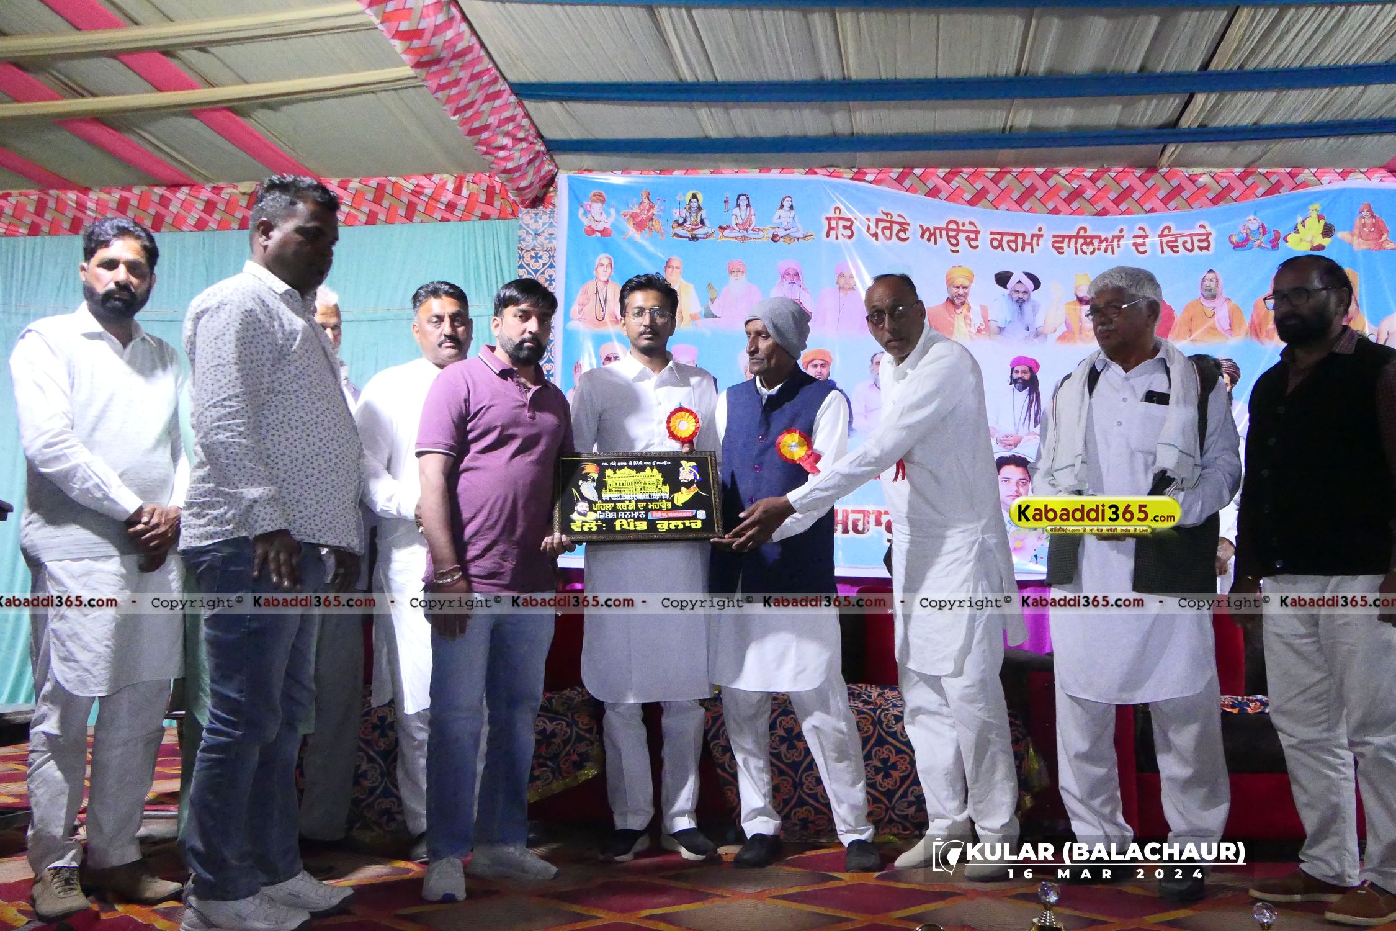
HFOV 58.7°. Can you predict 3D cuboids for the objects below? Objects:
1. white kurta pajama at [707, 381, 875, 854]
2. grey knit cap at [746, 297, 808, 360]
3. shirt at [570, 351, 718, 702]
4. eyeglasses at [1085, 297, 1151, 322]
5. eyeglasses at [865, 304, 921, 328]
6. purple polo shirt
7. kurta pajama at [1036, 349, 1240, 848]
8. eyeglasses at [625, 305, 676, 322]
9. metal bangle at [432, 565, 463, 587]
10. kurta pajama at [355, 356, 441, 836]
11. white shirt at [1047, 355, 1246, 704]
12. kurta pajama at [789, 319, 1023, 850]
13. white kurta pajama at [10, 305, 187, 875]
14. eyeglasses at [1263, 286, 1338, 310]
[{"bbox_3d":[0.281,0.430,3.695,0.480,1.379,0.380,-3,-7,25],"label":"white kurta pajama"},{"bbox_3d":[0.249,-0.424,3.800,0.220,0.190,0.180,-13,5,-37],"label":"grey knit cap"},{"bbox_3d":[-0.160,0.165,3.684,0.460,1.055,0.340,0,-6,-3],"label":"shirt"},{"bbox_3d":[1.173,-0.421,3.425,0.142,0.044,0.140,-16,4,-23],"label":"eyeglasses"},{"bbox_3d":[0.577,-0.439,3.635,0.138,0.042,0.140,-10,9,27],"label":"eyeglasses"},{"bbox_3d":[-0.553,0.005,3.409,0.460,0.688,0.340,4,-7,-33],"label":"purple polo shirt"},{"bbox_3d":[1.202,0.351,3.382,0.560,1.367,0.420,-4,-7,32],"label":"kurta pajama"},{"bbox_3d":[-0.142,-0.458,3.836,0.138,0.042,0.140,2,1,7],"label":"eyeglasses"},{"bbox_3d":[-0.682,0.299,3.380,0.076,0.028,0.068,-13,13,15],"label":"metal bangle"},{"bbox_3d":[-0.794,0.376,3.741,0.500,1.455,0.380,4,-7,-33],"label":"kurta pajama"},{"bbox_3d":[1.216,0.159,3.403,0.560,0.960,0.420,-4,-7,32],"label":"white shirt"},{"bbox_3d":[0.583,0.326,3.515,0.660,1.484,0.500,2,-7,-22],"label":"kurta pajama"},{"bbox_3d":[-1.522,0.298,3.156,0.480,1.455,0.360,5,-8,-38],"label":"white kurta pajama"},{"bbox_3d":[1.584,-0.428,3.237,0.142,0.044,0.142,-7,2,-26],"label":"eyeglasses"}]

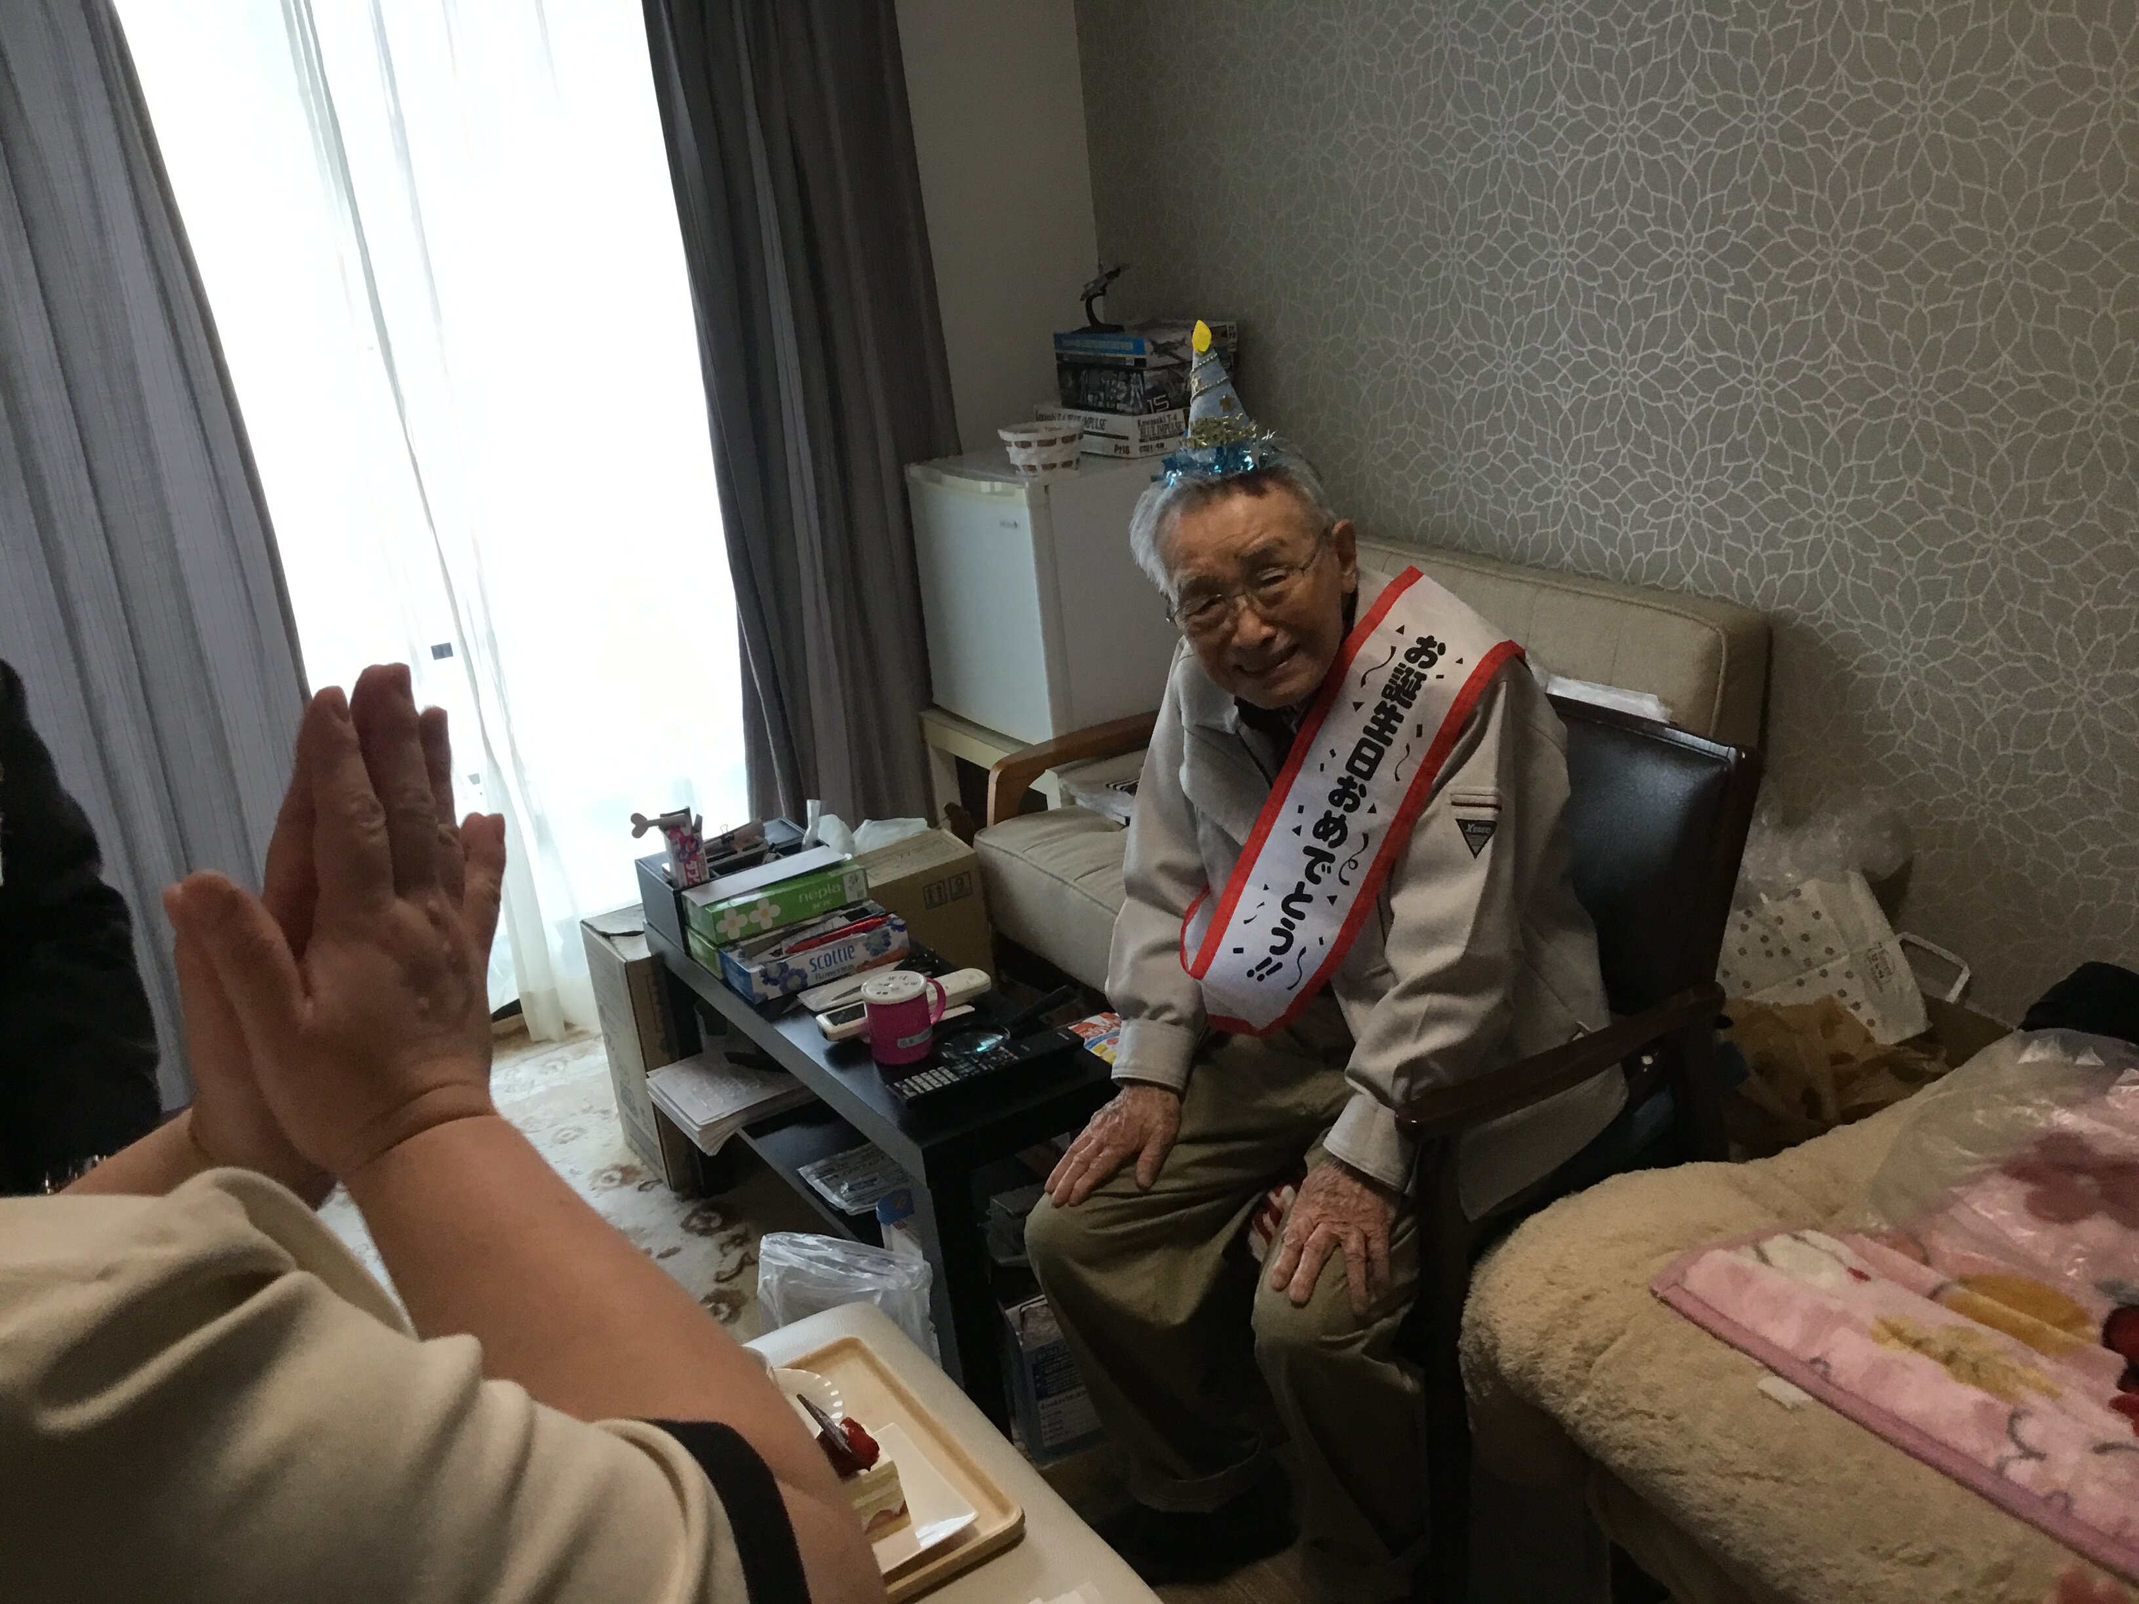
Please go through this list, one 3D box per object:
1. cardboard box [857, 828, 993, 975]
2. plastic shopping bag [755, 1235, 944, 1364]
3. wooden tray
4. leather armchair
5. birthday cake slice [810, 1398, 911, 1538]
[{"bbox_3d":[-0.287,0.294,3.199,0.270,0.415,0.160,-15,21,-25],"label":"cardboard box"},{"bbox_3d":[-0.263,0.685,2.225,0.210,0.310,0.130,-1,20,14],"label":"plastic shopping bag"},{"bbox_3d":[-0.196,0.511,1.431,0.220,0.022,0.282,-17,22,-28],"label":"wooden tray"},{"bbox_3d":[0.432,0.343,2.181,0.550,0.845,0.560,-15,21,-25],"label":"leather armchair"},{"bbox_3d":[-0.166,0.490,1.368,0.075,0.070,0.056,-17,22,-28],"label":"birthday cake slice"}]

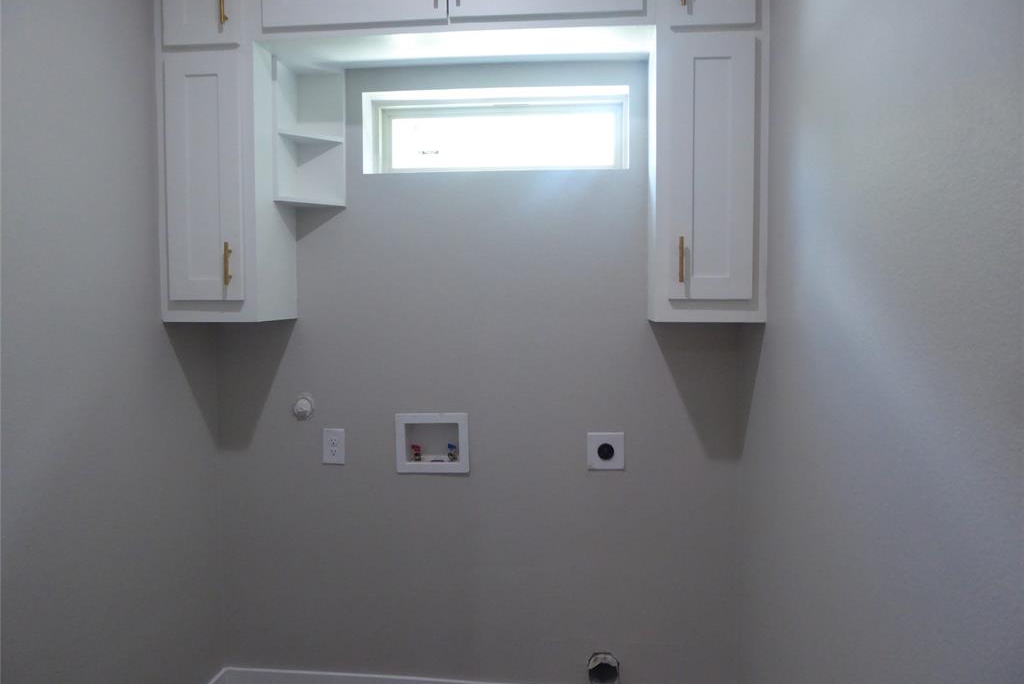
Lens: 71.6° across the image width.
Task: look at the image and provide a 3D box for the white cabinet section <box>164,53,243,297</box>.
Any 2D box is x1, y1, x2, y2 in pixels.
[{"bbox_3d":[-0.883,-0.487,2.211,0.232,0.720,0.280,0,3,6],"label":"white cabinet section"}]

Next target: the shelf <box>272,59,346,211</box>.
[{"bbox_3d":[-0.662,-0.675,2.324,0.182,0.460,0.167,0,3,6],"label":"shelf"}]

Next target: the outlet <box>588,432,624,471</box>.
[{"bbox_3d":[0.314,0.365,2.358,0.120,0.124,0.015,0,3,6],"label":"outlet"}]

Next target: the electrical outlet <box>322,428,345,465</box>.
[{"bbox_3d":[-0.619,0.365,2.458,0.075,0.121,0.015,0,3,6],"label":"electrical outlet"}]

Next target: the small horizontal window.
[{"bbox_3d":[-0.054,-0.700,2.398,0.885,0.267,0.111,0,3,6],"label":"small horizontal window"}]

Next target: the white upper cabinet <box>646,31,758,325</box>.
[{"bbox_3d":[0.573,-0.477,2.136,0.294,0.828,0.302,0,3,6],"label":"white upper cabinet"}]

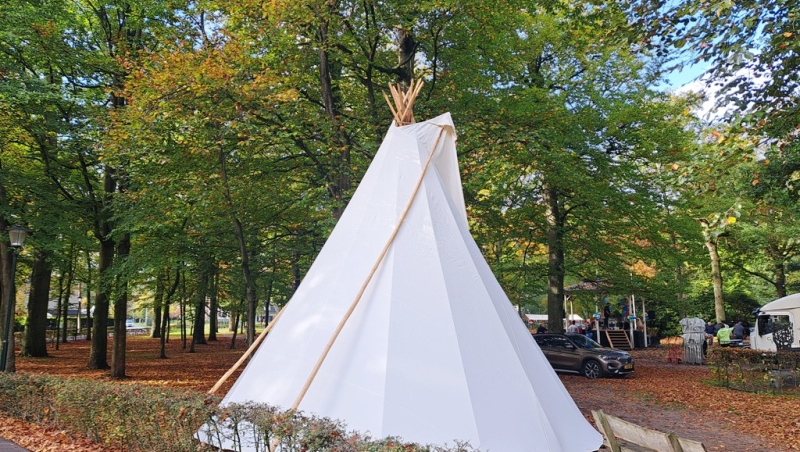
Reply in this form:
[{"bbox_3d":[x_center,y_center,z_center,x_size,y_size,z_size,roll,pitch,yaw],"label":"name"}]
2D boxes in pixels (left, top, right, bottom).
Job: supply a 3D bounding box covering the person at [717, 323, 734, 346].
[{"bbox_3d":[14.434,5.050,24.526,0.550,1.500,0.550,-6,-11,35],"label":"person"}]

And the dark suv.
[{"bbox_3d":[6.736,4.979,21.598,1.830,1.600,4.450,7,-11,-39],"label":"dark suv"}]

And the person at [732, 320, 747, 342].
[{"bbox_3d":[15.471,5.065,25.131,0.500,1.500,0.500,-8,-12,44],"label":"person"}]

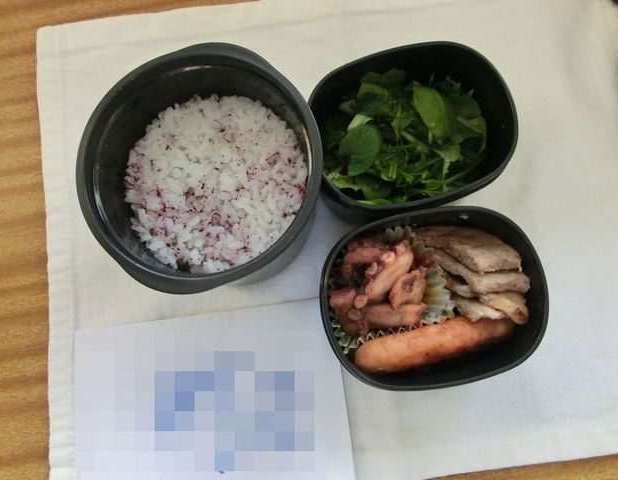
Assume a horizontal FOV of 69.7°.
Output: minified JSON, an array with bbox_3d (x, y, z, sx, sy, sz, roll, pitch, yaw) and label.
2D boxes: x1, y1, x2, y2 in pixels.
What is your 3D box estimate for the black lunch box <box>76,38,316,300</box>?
[{"bbox_3d":[-0.059,-0.036,0.271,0.132,0.068,0.140,10,82,2],"label":"black lunch box"}]

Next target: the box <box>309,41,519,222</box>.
[{"bbox_3d":[0.061,-0.064,0.282,0.117,0.052,0.094,-15,82,-2],"label":"box"}]

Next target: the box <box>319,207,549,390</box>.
[{"bbox_3d":[0.068,0.034,0.266,0.122,0.055,0.095,-10,82,-1],"label":"box"}]

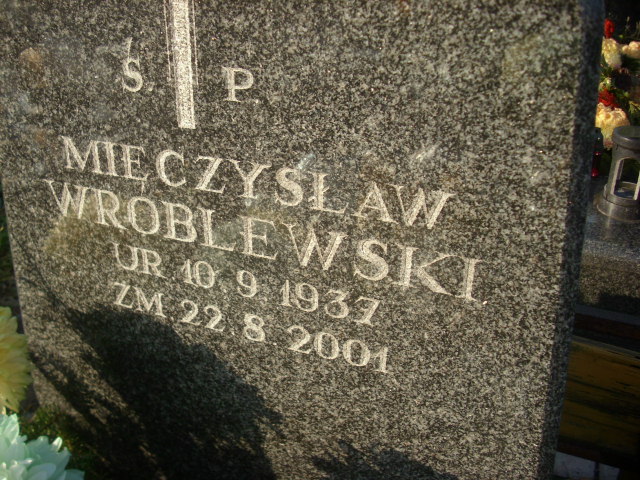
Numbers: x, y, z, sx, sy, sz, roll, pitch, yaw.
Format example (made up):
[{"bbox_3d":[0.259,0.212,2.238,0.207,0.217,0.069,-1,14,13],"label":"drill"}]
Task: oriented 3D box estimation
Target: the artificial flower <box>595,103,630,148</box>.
[{"bbox_3d":[0.711,-0.279,1.670,0.090,0.100,0.090,10,27,21],"label":"artificial flower"}]

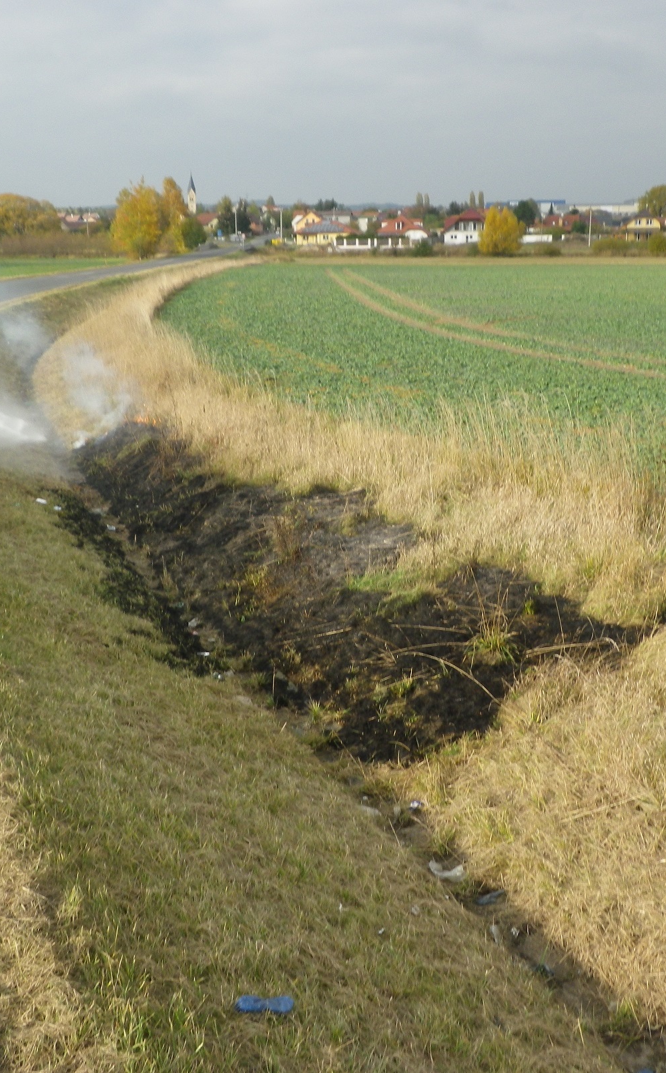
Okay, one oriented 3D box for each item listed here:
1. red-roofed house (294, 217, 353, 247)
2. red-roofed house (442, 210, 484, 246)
[{"bbox_3d":[-1.609,-67.226,256.375,14.000,5.800,10.500,1,16,2],"label":"red-roofed house"},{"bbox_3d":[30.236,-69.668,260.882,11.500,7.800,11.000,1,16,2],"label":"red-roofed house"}]

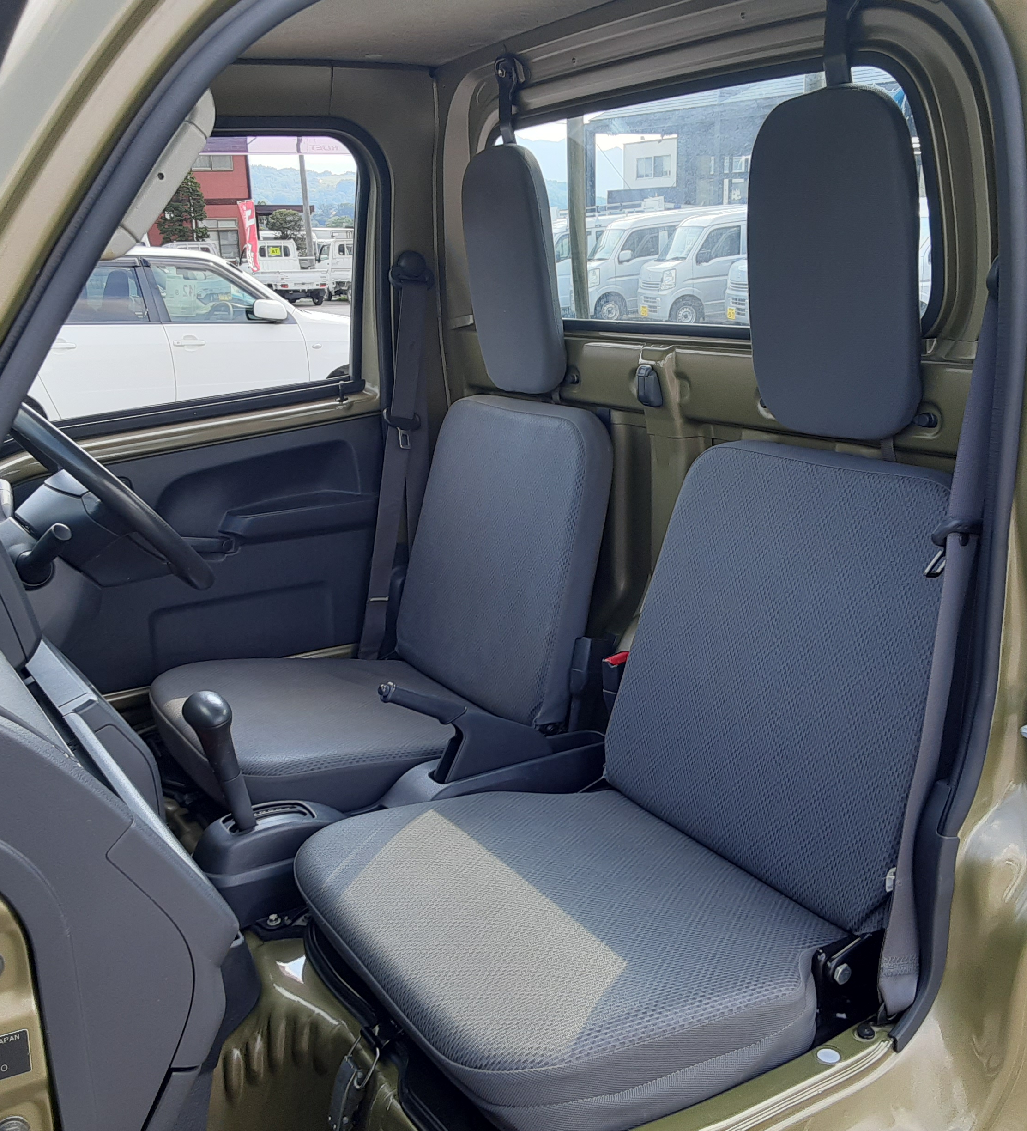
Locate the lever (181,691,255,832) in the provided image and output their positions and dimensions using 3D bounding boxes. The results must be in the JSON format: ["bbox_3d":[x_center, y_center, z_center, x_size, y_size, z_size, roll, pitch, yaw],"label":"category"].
[{"bbox_3d":[-0.318,0.219,1.308,0.055,0.180,0.052,-21,22,-27],"label":"lever"}]

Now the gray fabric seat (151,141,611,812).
[{"bbox_3d":[-0.227,-0.152,1.693,0.580,0.870,0.480,-11,17,-30],"label":"gray fabric seat"}]

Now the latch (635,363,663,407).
[{"bbox_3d":[0.176,-0.233,1.522,0.028,0.056,0.025,-11,17,-30],"label":"latch"}]

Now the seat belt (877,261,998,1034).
[{"bbox_3d":[0.381,0.074,1.042,0.085,0.670,0.065,2,7,-32],"label":"seat belt"}]

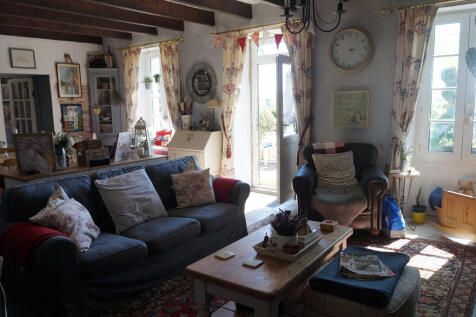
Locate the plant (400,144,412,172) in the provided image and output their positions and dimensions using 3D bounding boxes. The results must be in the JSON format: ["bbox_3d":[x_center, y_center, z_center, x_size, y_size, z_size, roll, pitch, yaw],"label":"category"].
[{"bbox_3d":[1.850,0.010,3.925,0.115,0.280,0.115,5,12,34],"label":"plant"}]

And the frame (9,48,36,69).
[{"bbox_3d":[-3.372,-1.569,5.618,0.025,0.290,0.370,5,12,34],"label":"frame"}]

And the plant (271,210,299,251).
[{"bbox_3d":[0.333,0.495,2.580,0.200,0.280,0.195,-2,10,0],"label":"plant"}]

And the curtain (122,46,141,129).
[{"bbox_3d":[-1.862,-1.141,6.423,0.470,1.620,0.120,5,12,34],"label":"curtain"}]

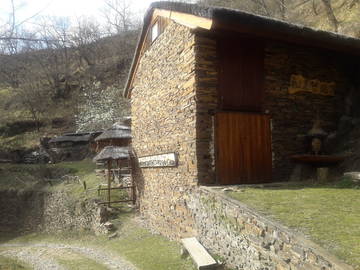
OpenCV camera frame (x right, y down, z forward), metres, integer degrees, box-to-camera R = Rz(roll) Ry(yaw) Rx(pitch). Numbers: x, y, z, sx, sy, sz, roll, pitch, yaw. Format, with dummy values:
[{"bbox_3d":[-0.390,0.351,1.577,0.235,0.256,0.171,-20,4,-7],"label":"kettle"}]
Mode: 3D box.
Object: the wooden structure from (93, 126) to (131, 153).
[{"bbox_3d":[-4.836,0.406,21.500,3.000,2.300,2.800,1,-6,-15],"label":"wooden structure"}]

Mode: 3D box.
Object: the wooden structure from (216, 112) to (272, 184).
[{"bbox_3d":[1.734,0.363,7.717,1.690,1.870,0.100,1,-7,-21],"label":"wooden structure"}]

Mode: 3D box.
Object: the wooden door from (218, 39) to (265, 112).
[{"bbox_3d":[1.686,-1.573,7.920,1.480,1.980,0.100,1,-7,-21],"label":"wooden door"}]

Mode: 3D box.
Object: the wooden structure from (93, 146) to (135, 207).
[{"bbox_3d":[-3.700,2.309,16.200,2.200,3.150,1.900,2,-7,-25],"label":"wooden structure"}]

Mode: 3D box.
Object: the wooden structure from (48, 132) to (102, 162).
[{"bbox_3d":[-9.601,1.138,26.500,4.100,2.600,3.000,-2,-6,12],"label":"wooden structure"}]

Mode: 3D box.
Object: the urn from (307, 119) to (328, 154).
[{"bbox_3d":[3.896,0.042,8.250,0.550,0.980,0.480,1,-7,-21],"label":"urn"}]

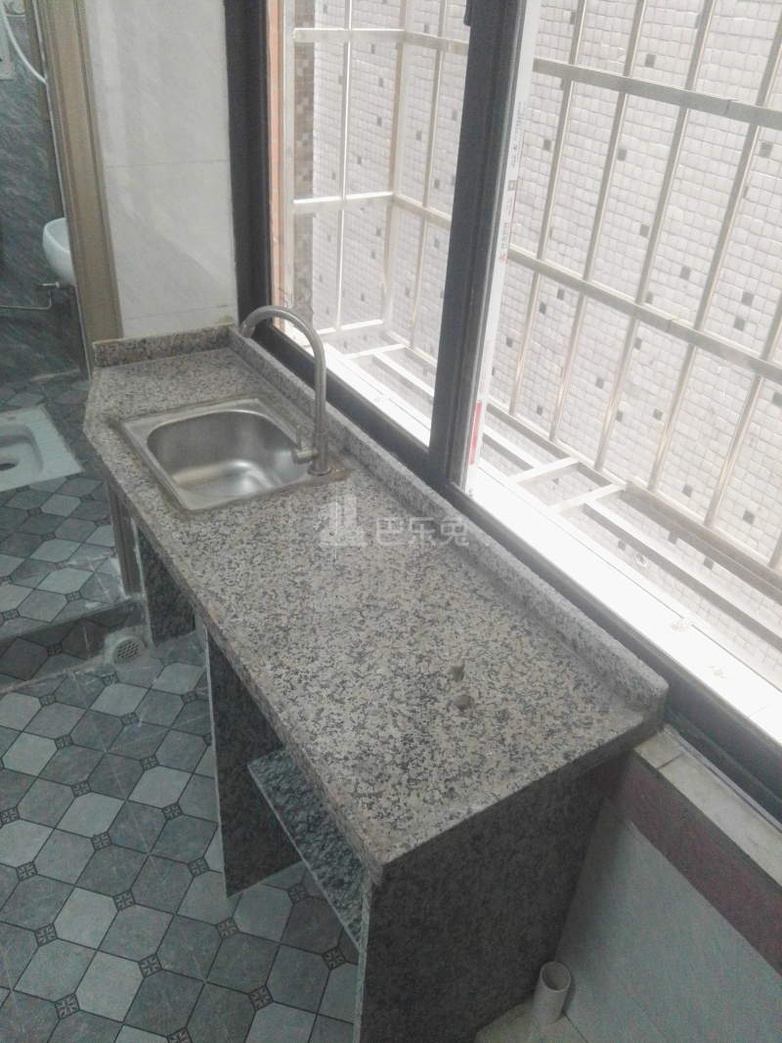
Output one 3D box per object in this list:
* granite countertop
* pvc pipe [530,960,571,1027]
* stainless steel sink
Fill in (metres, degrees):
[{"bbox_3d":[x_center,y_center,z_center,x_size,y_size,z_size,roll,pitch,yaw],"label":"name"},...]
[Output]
[{"bbox_3d":[-0.191,-0.040,1.437,0.431,0.087,1.345,-17,39,-28],"label":"granite countertop"},{"bbox_3d":[0.270,0.799,1.428,0.051,0.102,0.051,3,33,-2],"label":"pvc pipe"},{"bbox_3d":[-0.308,-0.077,1.631,0.289,0.155,0.350,-17,39,-28],"label":"stainless steel sink"}]

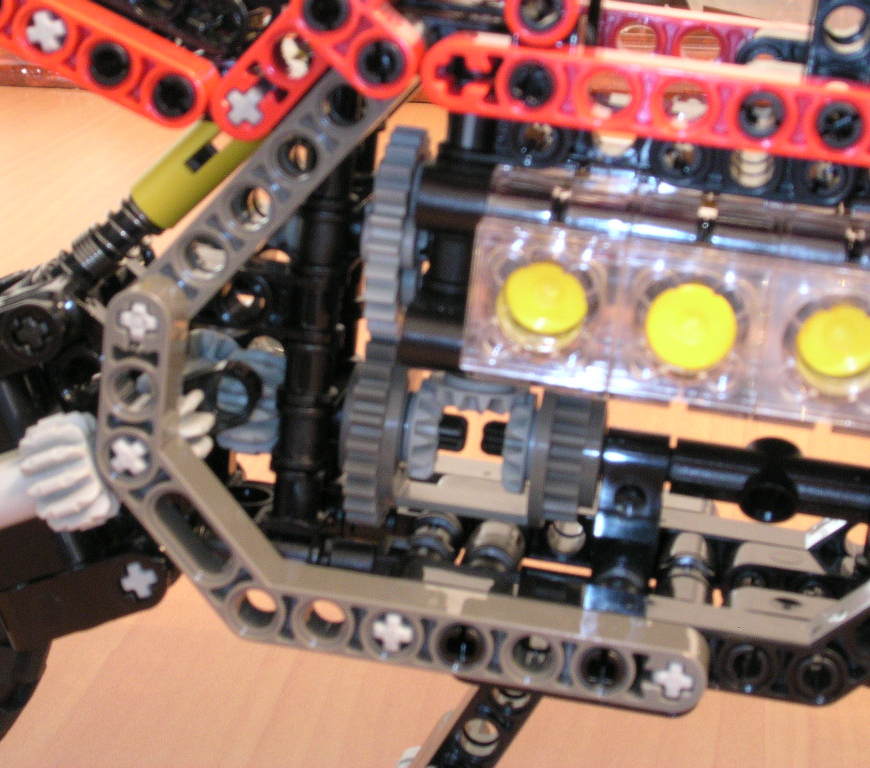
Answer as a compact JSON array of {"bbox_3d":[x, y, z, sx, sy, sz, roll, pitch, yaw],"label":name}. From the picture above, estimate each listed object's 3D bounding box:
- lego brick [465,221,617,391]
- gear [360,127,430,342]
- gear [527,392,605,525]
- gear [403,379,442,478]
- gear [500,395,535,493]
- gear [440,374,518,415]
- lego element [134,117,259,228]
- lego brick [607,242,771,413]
[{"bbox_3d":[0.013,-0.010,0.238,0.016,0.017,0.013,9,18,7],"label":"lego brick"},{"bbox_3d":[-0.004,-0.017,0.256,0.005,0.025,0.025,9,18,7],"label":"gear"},{"bbox_3d":[0.017,0.008,0.263,0.007,0.018,0.018,9,18,7],"label":"gear"},{"bbox_3d":[-0.001,0.005,0.265,0.004,0.013,0.013,9,18,7],"label":"gear"},{"bbox_3d":[0.011,0.007,0.264,0.004,0.013,0.013,9,18,7],"label":"gear"},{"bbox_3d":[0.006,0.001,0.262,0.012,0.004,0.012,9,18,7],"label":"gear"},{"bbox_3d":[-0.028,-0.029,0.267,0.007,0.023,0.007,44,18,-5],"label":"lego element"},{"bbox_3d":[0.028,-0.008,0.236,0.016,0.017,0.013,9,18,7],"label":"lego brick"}]

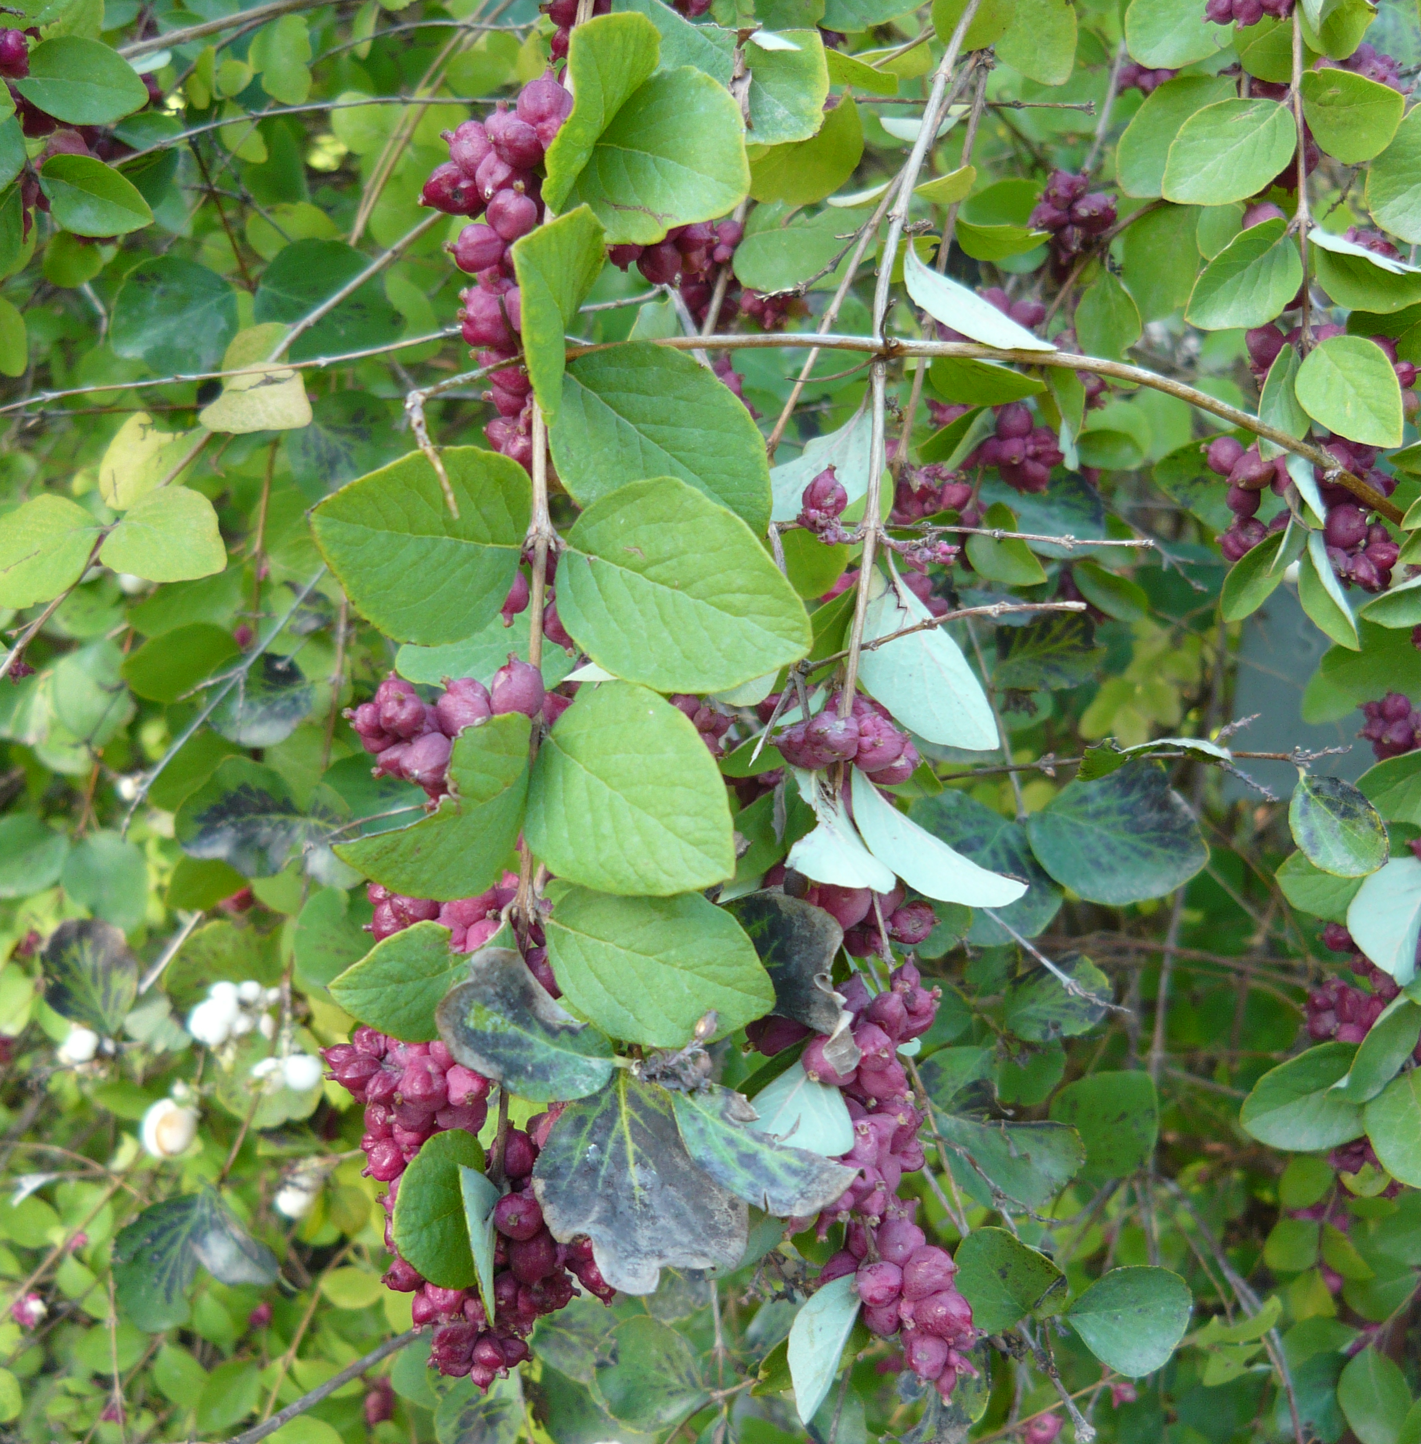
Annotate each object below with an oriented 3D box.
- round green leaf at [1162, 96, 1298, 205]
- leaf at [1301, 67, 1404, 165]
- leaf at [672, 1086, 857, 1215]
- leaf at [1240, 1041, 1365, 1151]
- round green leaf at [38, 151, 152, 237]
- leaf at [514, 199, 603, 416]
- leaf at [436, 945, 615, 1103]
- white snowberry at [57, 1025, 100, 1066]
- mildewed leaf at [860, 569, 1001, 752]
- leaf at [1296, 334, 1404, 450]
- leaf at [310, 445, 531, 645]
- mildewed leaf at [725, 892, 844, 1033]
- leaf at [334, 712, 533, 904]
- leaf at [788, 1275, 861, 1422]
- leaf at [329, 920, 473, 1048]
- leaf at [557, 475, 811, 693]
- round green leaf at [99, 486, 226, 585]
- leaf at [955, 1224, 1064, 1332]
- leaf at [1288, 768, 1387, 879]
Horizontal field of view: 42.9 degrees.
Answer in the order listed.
[{"bbox_3d":[0.146,-0.161,0.510,0.045,0.025,0.009,-31,-17,0],"label":"round green leaf"},{"bbox_3d":[0.179,-0.171,0.510,0.032,0.028,0.009,25,-15,-3],"label":"leaf"},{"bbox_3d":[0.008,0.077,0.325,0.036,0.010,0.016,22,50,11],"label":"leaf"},{"bbox_3d":[0.132,0.084,0.400,0.030,0.010,0.022,-12,61,-7],"label":"leaf"},{"bbox_3d":[-0.143,-0.122,0.420,0.032,0.009,0.021,25,61,11],"label":"round green leaf"},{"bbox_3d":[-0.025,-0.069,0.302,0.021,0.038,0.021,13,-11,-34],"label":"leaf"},{"bbox_3d":[-0.032,0.052,0.310,0.032,0.024,0.008,19,-20,4],"label":"leaf"},{"bbox_3d":[-0.217,0.111,0.620,0.013,0.013,0.013,0,14,0],"label":"white snowberry"},{"bbox_3d":[0.040,-0.011,0.357,0.019,0.043,0.012,-32,-5,25],"label":"mildewed leaf"},{"bbox_3d":[0.147,-0.076,0.415,0.024,0.029,0.005,-44,-9,-16],"label":"leaf"},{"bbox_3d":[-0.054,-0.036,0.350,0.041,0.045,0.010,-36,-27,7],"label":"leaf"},{"bbox_3d":[0.012,0.046,0.341,0.031,0.026,0.008,34,-10,7],"label":"mildewed leaf"},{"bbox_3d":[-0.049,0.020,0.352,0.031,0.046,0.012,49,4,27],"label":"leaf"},{"bbox_3d":[0.021,0.122,0.354,0.012,0.031,0.011,21,-2,-22],"label":"leaf"},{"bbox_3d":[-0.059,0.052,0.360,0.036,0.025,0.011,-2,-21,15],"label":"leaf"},{"bbox_3d":[-0.004,-0.024,0.310,0.046,0.034,0.008,24,-17,5],"label":"leaf"},{"bbox_3d":[-0.137,-0.046,0.452,0.032,0.026,0.006,20,-24,3],"label":"round green leaf"},{"bbox_3d":[0.062,0.120,0.384,0.022,0.021,0.009,32,-21,6],"label":"leaf"},{"bbox_3d":[0.150,0.025,0.430,0.020,0.029,0.005,-34,-13,-12],"label":"leaf"}]

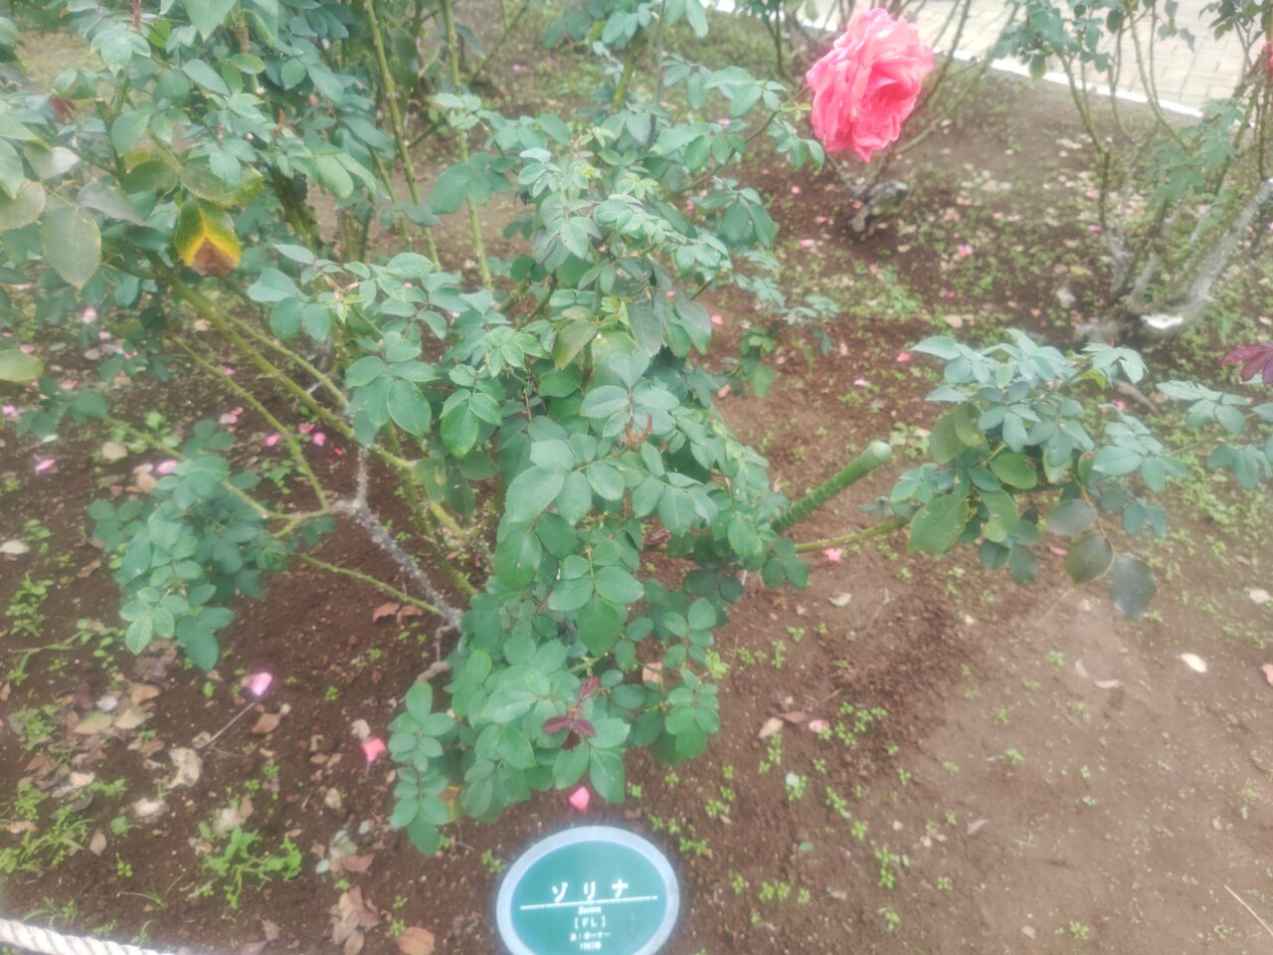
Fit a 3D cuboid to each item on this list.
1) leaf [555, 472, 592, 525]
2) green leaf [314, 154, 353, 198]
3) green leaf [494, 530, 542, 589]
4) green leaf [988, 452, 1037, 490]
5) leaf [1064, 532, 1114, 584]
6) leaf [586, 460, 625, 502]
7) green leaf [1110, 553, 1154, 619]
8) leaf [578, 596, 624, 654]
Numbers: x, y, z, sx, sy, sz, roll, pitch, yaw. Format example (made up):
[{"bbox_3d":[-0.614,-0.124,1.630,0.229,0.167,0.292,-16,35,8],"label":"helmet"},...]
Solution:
[{"bbox_3d":[-0.062,0.020,0.840,0.036,0.010,0.054,0,70,0],"label":"leaf"},{"bbox_3d":[-0.365,-0.364,1.020,0.031,0.010,0.061,-36,91,-6],"label":"green leaf"},{"bbox_3d":[-0.125,0.086,0.890,0.047,0.010,0.064,15,80,9],"label":"green leaf"},{"bbox_3d":[0.383,-0.006,0.862,0.046,0.011,0.033,34,87,23],"label":"green leaf"},{"bbox_3d":[0.524,0.094,0.980,0.048,0.012,0.065,26,86,28],"label":"leaf"},{"bbox_3d":[-0.040,0.007,0.950,0.038,0.012,0.049,-35,81,-8],"label":"leaf"},{"bbox_3d":[0.559,0.123,0.960,0.051,0.012,0.075,-4,73,25],"label":"green leaf"},{"bbox_3d":[-0.036,0.152,0.862,0.045,0.011,0.057,-5,66,-3],"label":"leaf"}]

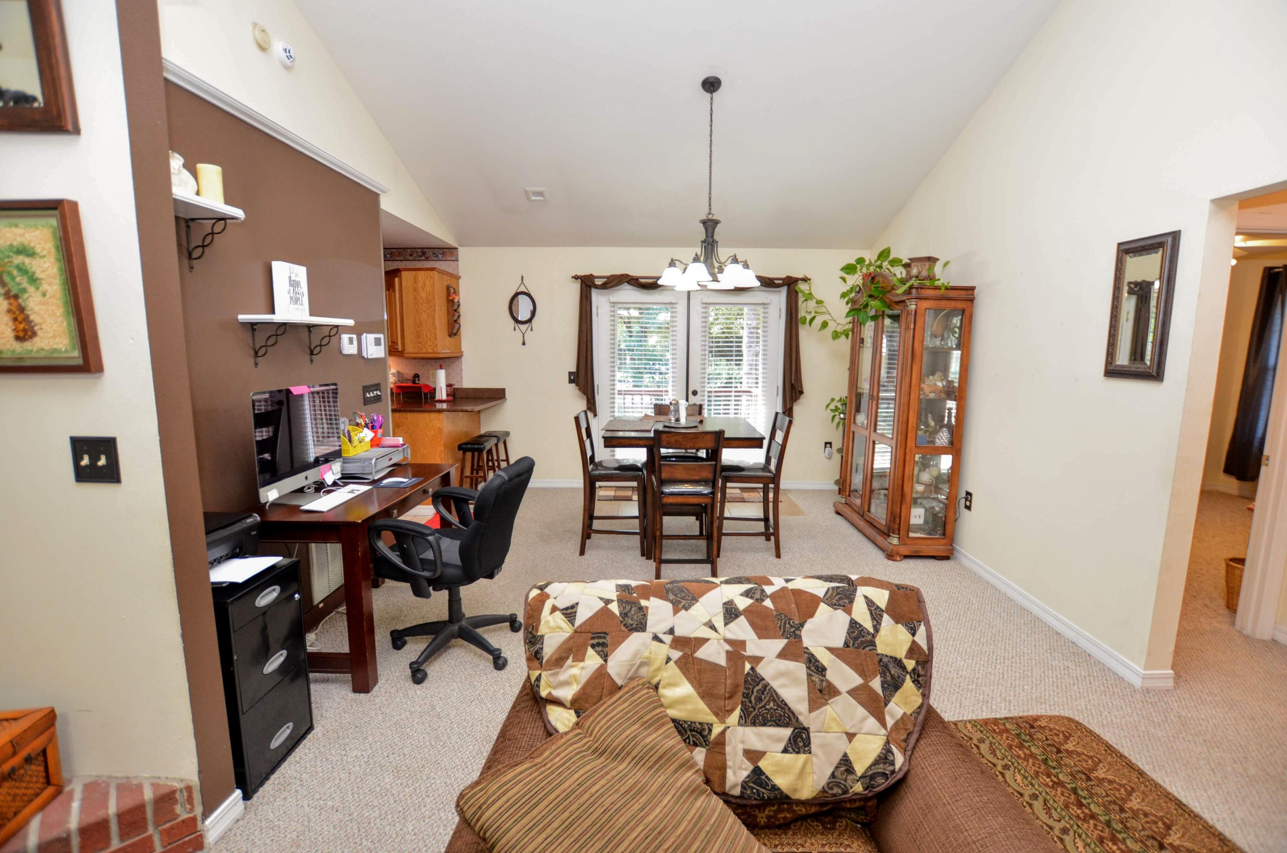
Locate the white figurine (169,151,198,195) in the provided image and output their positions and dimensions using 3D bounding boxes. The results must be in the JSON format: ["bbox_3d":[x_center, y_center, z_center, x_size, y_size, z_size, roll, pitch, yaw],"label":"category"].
[{"bbox_3d":[-1.595,-0.845,1.817,0.120,0.155,0.120,6,10,32],"label":"white figurine"}]

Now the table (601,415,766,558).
[{"bbox_3d":[0.271,0.450,3.908,1.010,0.914,1.030,1,8,2],"label":"table"}]

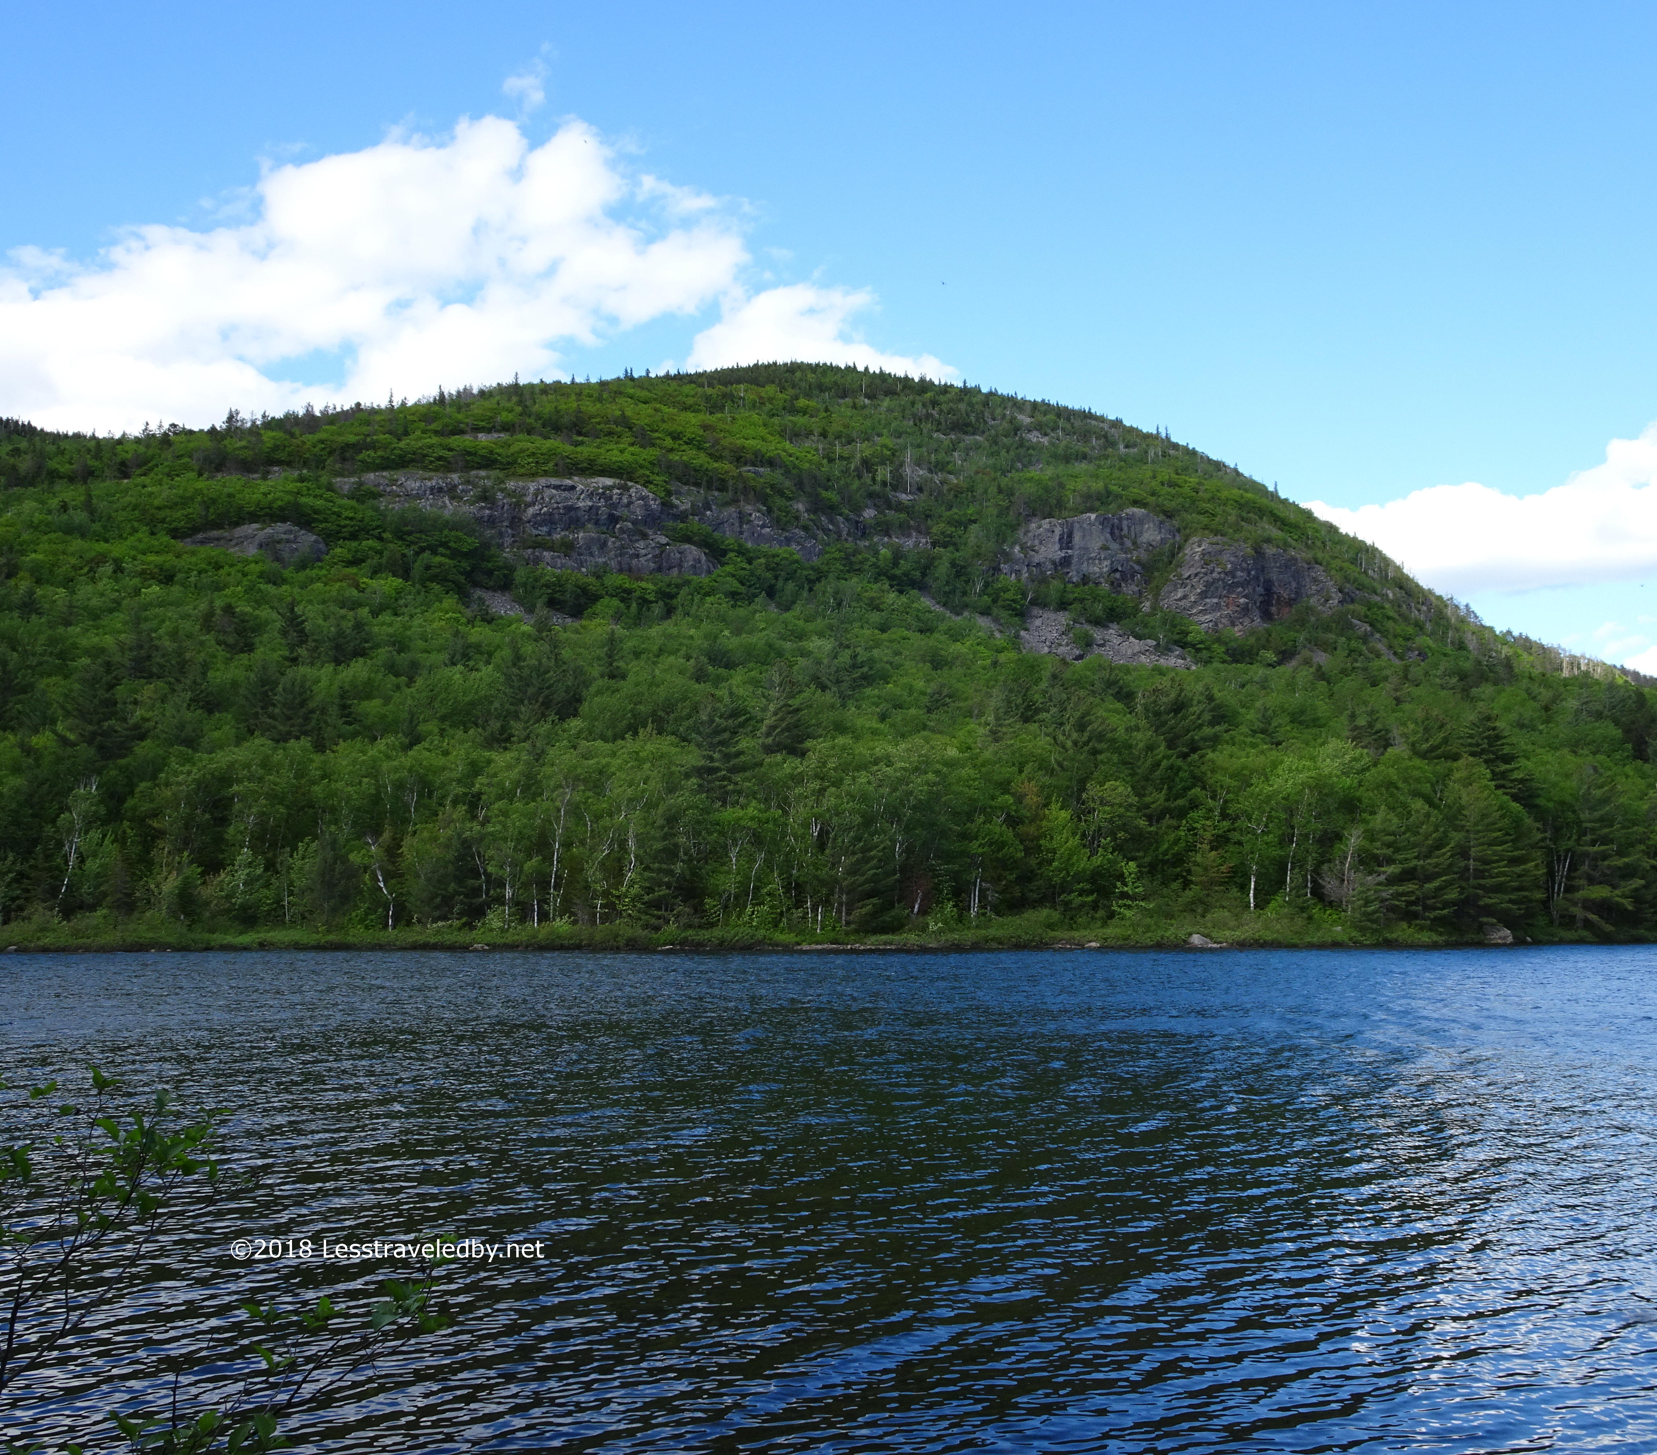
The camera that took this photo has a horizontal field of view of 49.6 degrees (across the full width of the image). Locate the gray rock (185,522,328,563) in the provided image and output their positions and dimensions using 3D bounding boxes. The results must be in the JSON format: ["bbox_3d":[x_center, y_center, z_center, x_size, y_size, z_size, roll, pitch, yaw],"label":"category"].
[{"bbox_3d":[-122.824,-39.369,385.000,28.500,9.500,13.000,1,-6,-11],"label":"gray rock"}]

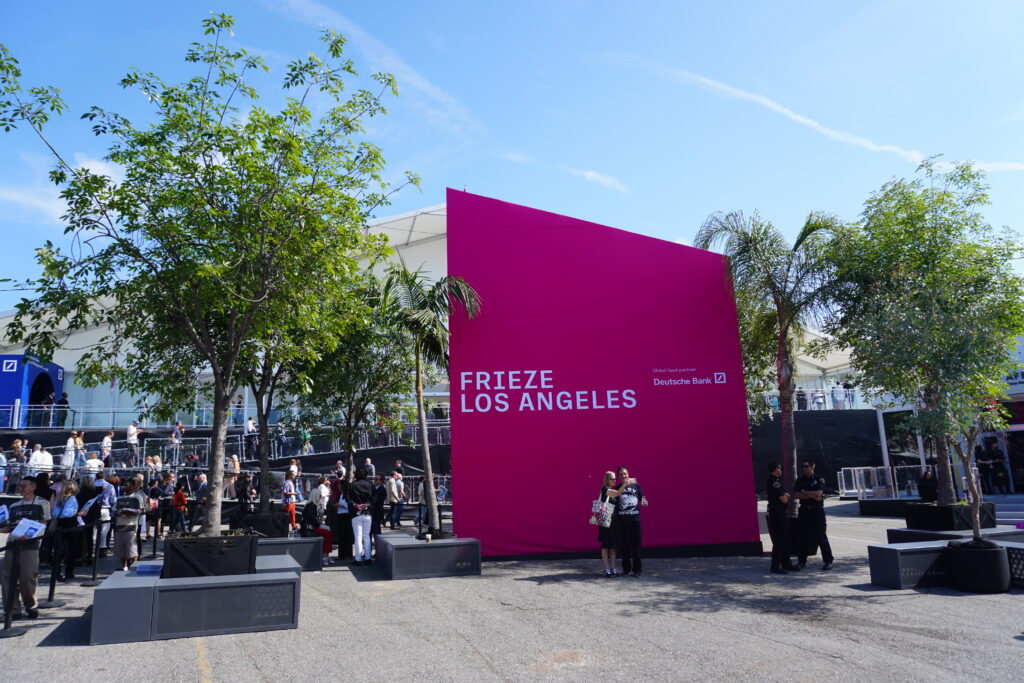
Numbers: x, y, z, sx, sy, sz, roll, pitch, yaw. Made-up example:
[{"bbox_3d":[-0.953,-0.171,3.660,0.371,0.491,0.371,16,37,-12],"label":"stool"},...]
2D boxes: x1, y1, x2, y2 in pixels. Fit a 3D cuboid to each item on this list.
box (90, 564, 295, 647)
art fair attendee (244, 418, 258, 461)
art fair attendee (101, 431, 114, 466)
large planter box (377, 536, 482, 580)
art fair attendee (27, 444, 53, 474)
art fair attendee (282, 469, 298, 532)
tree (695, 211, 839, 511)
[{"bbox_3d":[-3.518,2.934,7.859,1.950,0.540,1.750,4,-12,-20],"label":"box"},{"bbox_3d":[-10.420,3.870,27.300,0.420,1.730,0.500,-1,-11,-8],"label":"art fair attendee"},{"bbox_3d":[-14.811,4.101,24.981,0.420,1.680,0.480,1,-12,-17],"label":"art fair attendee"},{"bbox_3d":[-1.514,3.835,12.298,1.480,0.540,1.950,1,-11,-15],"label":"large planter box"},{"bbox_3d":[-15.390,4.210,22.213,0.550,1.700,0.400,3,-12,-26],"label":"art fair attendee"},{"bbox_3d":[-6.583,4.705,20.219,0.450,1.750,0.480,-1,-11,-6],"label":"art fair attendee"},{"bbox_3d":[5.666,0.352,14.273,3.300,6.400,3.100,-2,-11,0],"label":"tree"}]

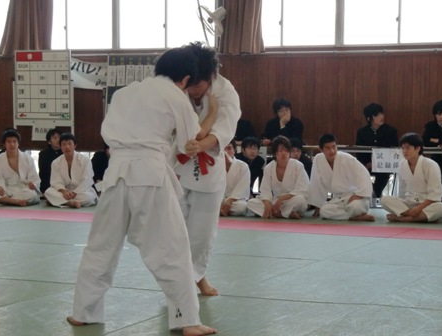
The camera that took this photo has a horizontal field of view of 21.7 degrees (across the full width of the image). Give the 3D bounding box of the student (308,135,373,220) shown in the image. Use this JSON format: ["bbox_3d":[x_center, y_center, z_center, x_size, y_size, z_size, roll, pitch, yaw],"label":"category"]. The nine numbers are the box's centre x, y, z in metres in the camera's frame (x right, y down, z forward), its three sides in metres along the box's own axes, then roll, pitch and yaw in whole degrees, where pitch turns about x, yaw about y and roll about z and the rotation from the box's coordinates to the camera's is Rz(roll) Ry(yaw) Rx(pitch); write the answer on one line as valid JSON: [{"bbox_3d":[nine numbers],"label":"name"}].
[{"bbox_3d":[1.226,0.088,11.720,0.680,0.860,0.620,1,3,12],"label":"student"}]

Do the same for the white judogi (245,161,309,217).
[{"bbox_3d":[0.621,0.212,12.415,0.650,0.610,0.580,1,3,13],"label":"white judogi"}]

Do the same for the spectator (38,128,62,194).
[{"bbox_3d":[-2.112,-0.052,14.678,0.480,0.900,0.620,0,3,0],"label":"spectator"}]

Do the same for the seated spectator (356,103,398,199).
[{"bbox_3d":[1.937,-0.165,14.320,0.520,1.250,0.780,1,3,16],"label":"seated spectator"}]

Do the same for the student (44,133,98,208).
[{"bbox_3d":[-1.712,0.015,13.130,0.620,0.840,0.620,0,3,-7],"label":"student"}]

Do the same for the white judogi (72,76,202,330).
[{"bbox_3d":[-0.410,0.151,5.730,0.610,1.210,0.520,2,3,36],"label":"white judogi"}]

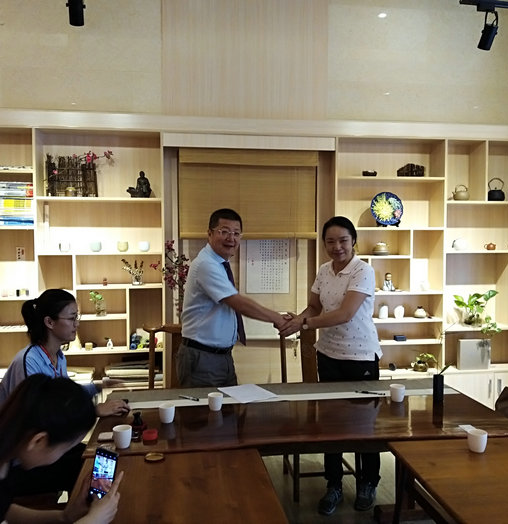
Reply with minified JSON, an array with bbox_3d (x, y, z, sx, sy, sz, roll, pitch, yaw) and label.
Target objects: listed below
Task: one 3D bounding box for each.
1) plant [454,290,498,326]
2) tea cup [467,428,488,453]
[{"bbox_3d":[1.852,0.391,4.373,0.323,0.288,0.222,0,2,-9],"label":"plant"},{"bbox_3d":[0.871,0.701,2.048,0.073,0.074,0.073,0,3,0],"label":"tea cup"}]

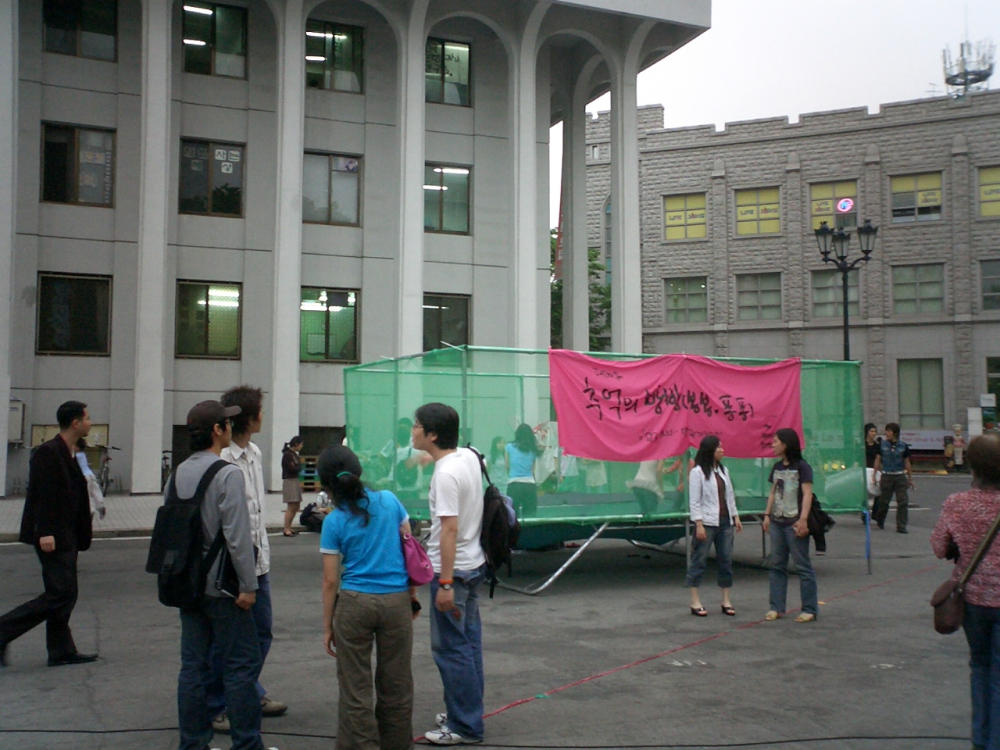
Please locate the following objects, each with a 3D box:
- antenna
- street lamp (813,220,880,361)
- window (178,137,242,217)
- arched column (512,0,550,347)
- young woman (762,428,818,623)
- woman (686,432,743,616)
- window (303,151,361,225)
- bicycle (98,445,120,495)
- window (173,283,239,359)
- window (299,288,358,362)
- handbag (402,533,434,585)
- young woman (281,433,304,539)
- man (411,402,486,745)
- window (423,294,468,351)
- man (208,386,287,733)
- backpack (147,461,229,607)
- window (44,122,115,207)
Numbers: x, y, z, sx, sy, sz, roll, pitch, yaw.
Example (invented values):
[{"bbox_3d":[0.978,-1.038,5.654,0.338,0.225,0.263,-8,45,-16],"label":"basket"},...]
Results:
[{"bbox_3d":[19.724,-12.861,45.000,2.100,2.600,2.000,-1,-3,24],"label":"antenna"},{"bbox_3d":[7.392,-0.244,22.813,1.322,6.092,1.216,-1,-3,18],"label":"street lamp"},{"bbox_3d":[-6.918,-4.728,25.681,1.521,1.843,0.150,1,-3,-23],"label":"window"},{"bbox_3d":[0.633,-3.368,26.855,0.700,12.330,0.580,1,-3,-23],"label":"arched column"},{"bbox_3d":[2.508,1.282,9.271,0.500,1.624,0.320,-1,-4,25],"label":"young woman"},{"bbox_3d":[1.922,1.343,9.703,0.470,1.610,0.320,3,-4,-43],"label":"woman"},{"bbox_3d":[-4.431,-4.918,28.308,1.608,1.930,0.150,2,-4,-22],"label":"window"},{"bbox_3d":[-9.199,2.259,24.962,0.580,1.120,1.650,2,-4,-22],"label":"bicycle"},{"bbox_3d":[-7.321,-1.377,26.901,1.591,1.942,0.150,2,-4,-22],"label":"window"},{"bbox_3d":[-4.244,-1.241,26.658,1.521,1.902,0.150,1,-3,-23],"label":"window"},{"bbox_3d":[-0.406,0.893,5.200,0.130,0.270,0.220,-2,-4,33],"label":"handbag"},{"bbox_3d":[-3.358,1.780,17.355,0.360,1.592,0.420,-1,-4,16],"label":"young woman"},{"bbox_3d":[-0.259,1.003,5.566,0.340,1.716,0.460,-1,-4,22],"label":"man"},{"bbox_3d":[-1.480,-1.191,27.856,1.521,1.882,0.150,1,-3,-23],"label":"window"},{"bbox_3d":[-1.359,0.954,5.747,0.380,1.786,0.460,-1,-4,21],"label":"man"},{"bbox_3d":[-1.461,0.738,4.980,0.260,0.660,0.330,3,-5,-44],"label":"backpack"},{"bbox_3d":[-10.222,-5.086,25.926,1.642,1.952,0.150,2,-4,-22],"label":"window"}]

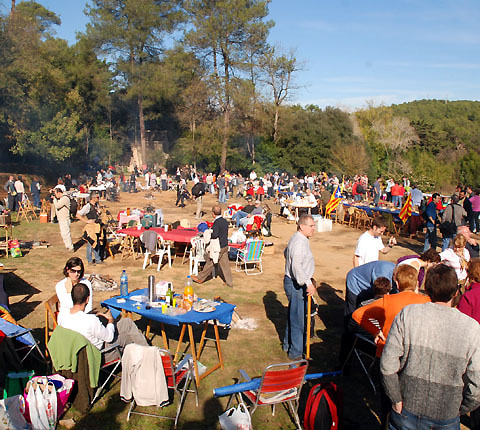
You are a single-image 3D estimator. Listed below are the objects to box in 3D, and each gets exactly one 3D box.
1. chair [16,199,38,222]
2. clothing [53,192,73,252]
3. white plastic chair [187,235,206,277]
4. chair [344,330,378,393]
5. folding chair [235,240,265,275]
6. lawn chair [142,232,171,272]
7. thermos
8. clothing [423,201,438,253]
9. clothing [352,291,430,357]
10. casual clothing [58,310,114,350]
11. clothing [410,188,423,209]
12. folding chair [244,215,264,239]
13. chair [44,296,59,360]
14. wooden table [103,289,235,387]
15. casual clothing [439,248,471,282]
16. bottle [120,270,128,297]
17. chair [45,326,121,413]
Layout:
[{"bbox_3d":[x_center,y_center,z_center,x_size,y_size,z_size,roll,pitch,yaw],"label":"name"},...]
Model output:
[{"bbox_3d":[-8.856,-0.170,20.020,0.600,0.850,0.480,3,7,30],"label":"chair"},{"bbox_3d":[-4.640,0.185,12.600,0.500,1.460,0.480,0,6,-17],"label":"clothing"},{"bbox_3d":[-0.780,0.882,10.368,0.570,0.830,0.560,-2,5,-25],"label":"white plastic chair"},{"bbox_3d":[1.450,1.326,4.869,0.550,0.800,0.560,-2,5,-22],"label":"chair"},{"bbox_3d":[0.230,0.886,10.569,0.530,0.790,0.600,-2,5,-28],"label":"folding chair"},{"bbox_3d":[-1.930,0.831,11.018,0.570,0.830,0.570,2,5,25],"label":"lawn chair"},{"bbox_3d":[-0.969,0.813,5.300,0.078,0.310,0.078,0,4,0],"label":"thermos"},{"bbox_3d":[5.458,0.319,13.800,0.380,1.450,0.450,3,6,17],"label":"clothing"},{"bbox_3d":[1.102,0.818,3.500,0.560,0.510,0.330,1,5,12],"label":"clothing"},{"bbox_3d":[-1.460,1.089,4.756,0.480,0.580,0.400,4,7,37],"label":"casual clothing"},{"bbox_3d":[6.725,-0.666,18.300,0.480,0.680,0.320,2,5,20],"label":"clothing"},{"bbox_3d":[0.448,0.349,15.000,0.600,0.800,0.550,-1,6,-24],"label":"folding chair"},{"bbox_3d":[-1.840,1.335,5.400,0.500,0.800,0.450,3,6,11],"label":"chair"},{"bbox_3d":[-0.860,1.372,5.570,1.300,0.730,0.770,3,7,30],"label":"wooden table"},{"bbox_3d":[3.073,0.701,6.900,0.440,0.470,0.320,4,6,24],"label":"casual clothing"},{"bbox_3d":[-1.355,0.804,5.650,0.088,0.308,0.088,0,4,0],"label":"bottle"},{"bbox_3d":[-1.490,1.411,4.749,0.570,0.820,0.600,4,7,37],"label":"chair"}]

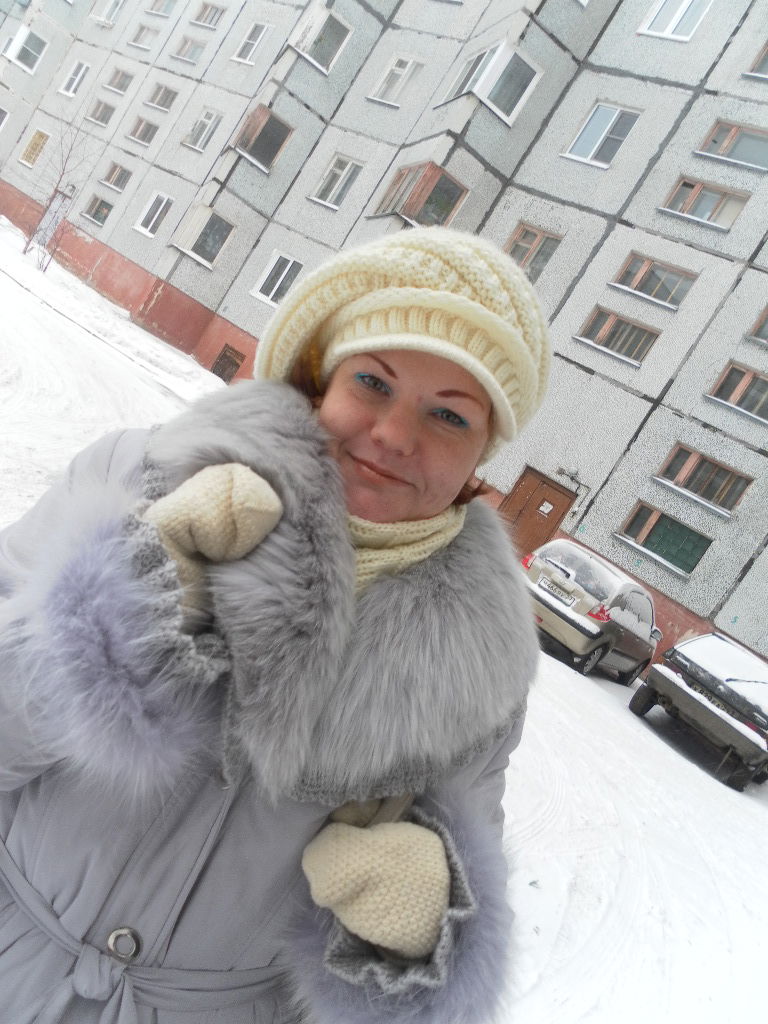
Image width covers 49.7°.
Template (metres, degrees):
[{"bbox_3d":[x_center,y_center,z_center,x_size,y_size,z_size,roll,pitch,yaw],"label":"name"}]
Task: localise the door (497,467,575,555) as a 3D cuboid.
[{"bbox_3d":[2.647,0.292,15.799,1.264,2.083,0.150,36,6,36],"label":"door"}]

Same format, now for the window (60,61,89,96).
[{"bbox_3d":[-10.957,-15.398,29.440,1.101,1.210,0.180,36,7,36],"label":"window"}]

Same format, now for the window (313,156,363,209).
[{"bbox_3d":[-1.145,-8.381,21.017,1.049,1.239,0.150,36,6,36],"label":"window"}]

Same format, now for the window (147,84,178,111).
[{"bbox_3d":[-6.954,-13.030,26.059,1.392,0.703,0.180,36,7,36],"label":"window"}]

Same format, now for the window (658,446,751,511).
[{"bbox_3d":[5.494,-0.570,14.190,1.405,0.677,0.150,36,6,36],"label":"window"}]

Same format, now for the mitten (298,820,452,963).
[{"bbox_3d":[-0.005,0.278,0.610,0.120,0.100,0.100,32,5,0],"label":"mitten"}]

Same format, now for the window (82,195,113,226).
[{"bbox_3d":[-9.167,-9.725,26.731,1.288,0.702,0.150,36,6,36],"label":"window"}]

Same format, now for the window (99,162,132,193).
[{"bbox_3d":[-8.515,-10.744,26.620,1.295,0.672,0.150,36,6,36],"label":"window"}]

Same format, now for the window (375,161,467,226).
[{"bbox_3d":[0.790,-7.002,18.969,1.155,1.323,2.100,30,6,-25],"label":"window"}]

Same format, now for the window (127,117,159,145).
[{"bbox_3d":[-7.825,-12.405,27.017,1.386,0.735,0.160,36,6,36],"label":"window"}]

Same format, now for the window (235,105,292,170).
[{"bbox_3d":[-3.082,-9.661,21.410,1.022,1.250,0.150,30,6,-24],"label":"window"}]

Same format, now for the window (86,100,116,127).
[{"bbox_3d":[-9.786,-13.832,28.753,1.470,0.735,0.160,36,6,36],"label":"window"}]

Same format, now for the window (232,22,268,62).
[{"bbox_3d":[-3.796,-13.674,24.166,1.083,1.200,0.180,36,7,36],"label":"window"}]

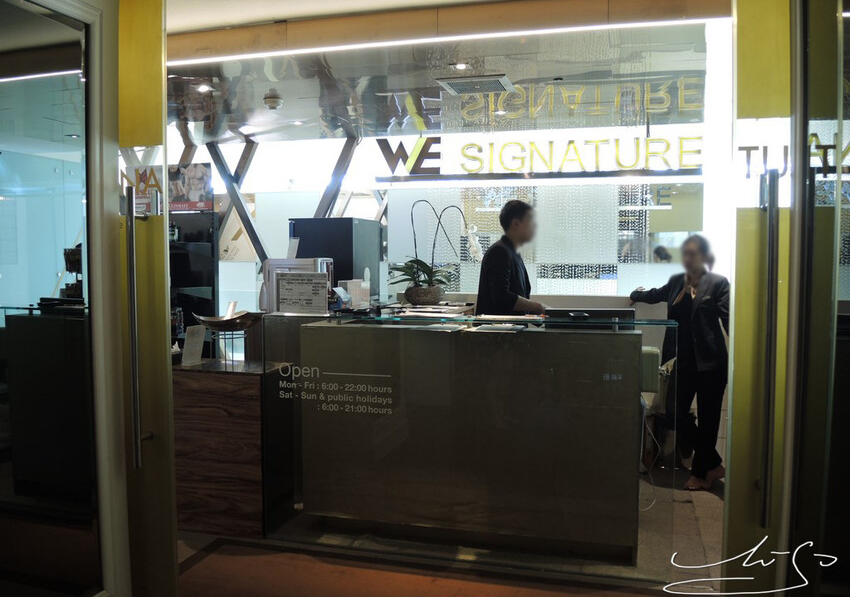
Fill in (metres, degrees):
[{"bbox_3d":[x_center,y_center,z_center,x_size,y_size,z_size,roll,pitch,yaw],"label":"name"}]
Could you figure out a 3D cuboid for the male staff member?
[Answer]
[{"bbox_3d":[0.490,0.332,3.950,0.420,1.750,0.500,1,4,17],"label":"male staff member"}]

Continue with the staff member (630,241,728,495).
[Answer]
[{"bbox_3d":[1.675,0.386,4.380,0.640,1.580,0.420,2,4,30],"label":"staff member"}]

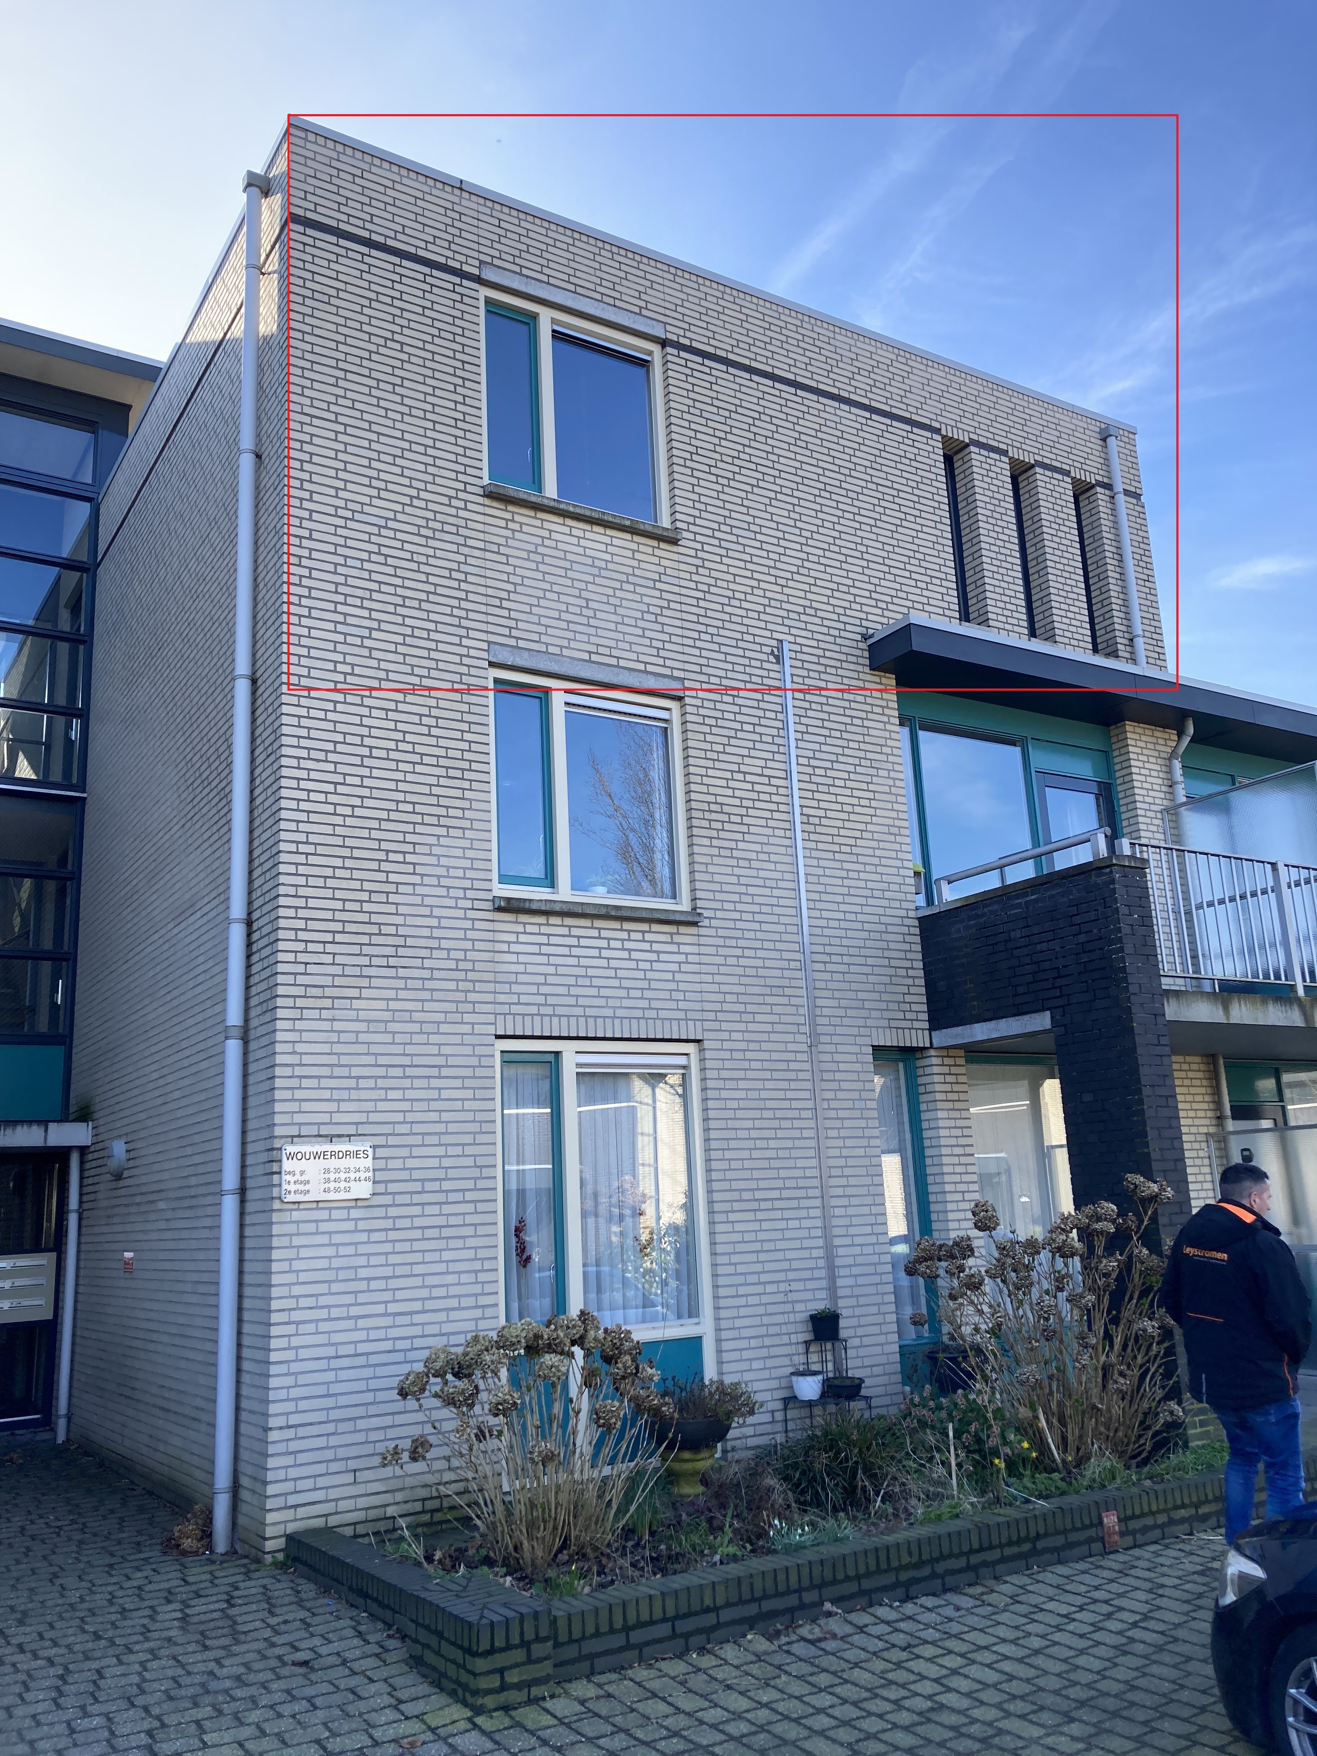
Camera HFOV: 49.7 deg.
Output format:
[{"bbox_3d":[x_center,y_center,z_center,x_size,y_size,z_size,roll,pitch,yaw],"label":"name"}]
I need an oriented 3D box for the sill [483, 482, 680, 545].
[{"bbox_3d":[-0.494,-2.431,9.599,1.494,0.085,0.135,5,-15,-32],"label":"sill"}]

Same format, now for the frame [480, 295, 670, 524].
[{"bbox_3d":[-0.590,-3.217,9.880,1.489,1.481,0.100,5,-15,-32],"label":"frame"}]

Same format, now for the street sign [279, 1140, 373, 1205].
[{"bbox_3d":[-1.791,1.596,7.701,0.508,0.302,0.025,5,-15,-32],"label":"street sign"}]

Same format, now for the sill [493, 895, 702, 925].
[{"bbox_3d":[-0.359,0.218,8.905,1.480,0.080,0.147,6,-16,-32],"label":"sill"}]

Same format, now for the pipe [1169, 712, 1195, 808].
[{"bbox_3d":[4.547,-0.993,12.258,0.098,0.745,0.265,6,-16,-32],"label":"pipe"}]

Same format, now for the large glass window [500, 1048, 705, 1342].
[{"bbox_3d":[-0.315,1.911,8.603,1.422,1.794,0.108,6,-16,-32],"label":"large glass window"}]

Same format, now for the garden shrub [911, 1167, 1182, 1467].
[{"bbox_3d":[2.217,2.545,8.133,1.471,1.569,1.274,6,-16,-32],"label":"garden shrub"}]

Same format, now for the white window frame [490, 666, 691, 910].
[{"bbox_3d":[-0.466,-0.559,9.534,1.420,1.440,0.100,5,-14,-32],"label":"white window frame"}]

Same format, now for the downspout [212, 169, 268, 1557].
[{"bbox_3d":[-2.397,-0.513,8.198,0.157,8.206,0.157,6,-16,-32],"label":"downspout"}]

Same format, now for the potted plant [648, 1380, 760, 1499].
[{"bbox_3d":[0.218,2.956,7.505,0.550,0.625,0.490,5,-15,-32],"label":"potted plant"}]

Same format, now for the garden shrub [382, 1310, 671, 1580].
[{"bbox_3d":[-0.597,2.568,6.542,1.216,1.069,1.118,-3,-13,-1],"label":"garden shrub"}]

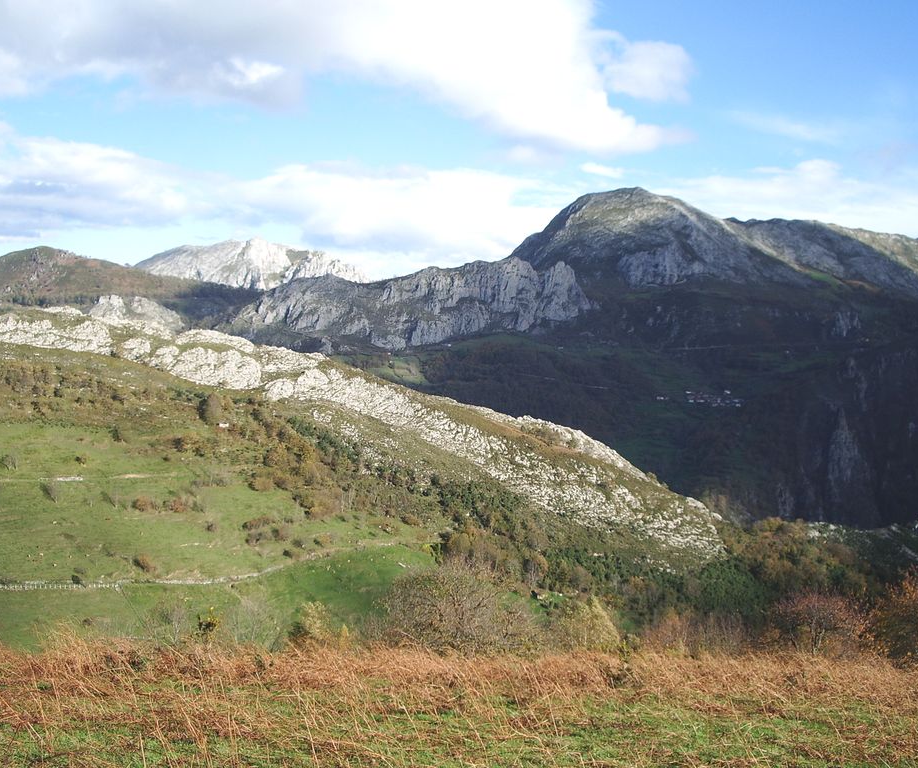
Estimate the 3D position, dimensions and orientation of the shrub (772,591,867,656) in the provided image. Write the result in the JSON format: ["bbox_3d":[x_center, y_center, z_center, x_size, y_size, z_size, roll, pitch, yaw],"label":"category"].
[{"bbox_3d":[7.312,4.898,21.000,1.947,1.250,1.700,0,2,0],"label":"shrub"}]

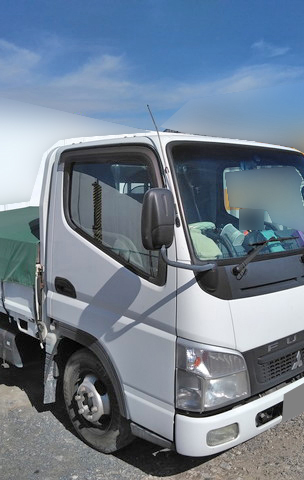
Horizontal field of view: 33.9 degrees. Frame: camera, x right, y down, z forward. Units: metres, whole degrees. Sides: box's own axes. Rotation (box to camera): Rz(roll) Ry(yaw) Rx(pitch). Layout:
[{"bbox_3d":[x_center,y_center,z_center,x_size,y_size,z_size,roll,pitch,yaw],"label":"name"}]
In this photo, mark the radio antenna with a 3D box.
[{"bbox_3d":[0.028,-0.514,2.704,0.015,0.485,0.015,1,-19,-43],"label":"radio antenna"}]

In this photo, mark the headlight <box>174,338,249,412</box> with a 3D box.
[{"bbox_3d":[0.341,0.690,2.631,0.398,0.378,0.229,-6,9,-43],"label":"headlight"}]

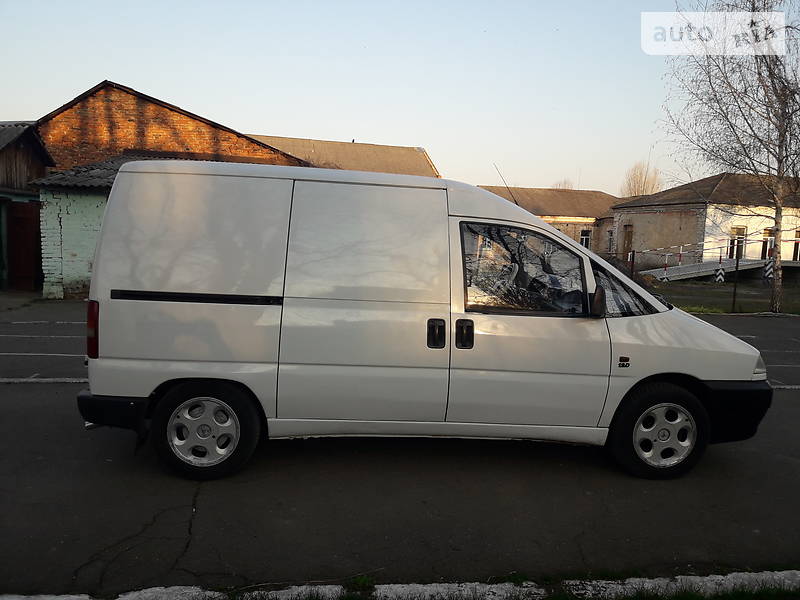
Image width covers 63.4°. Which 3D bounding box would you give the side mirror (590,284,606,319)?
[{"bbox_3d":[1.187,0.009,3.870,0.090,0.195,0.185,2,5,7],"label":"side mirror"}]

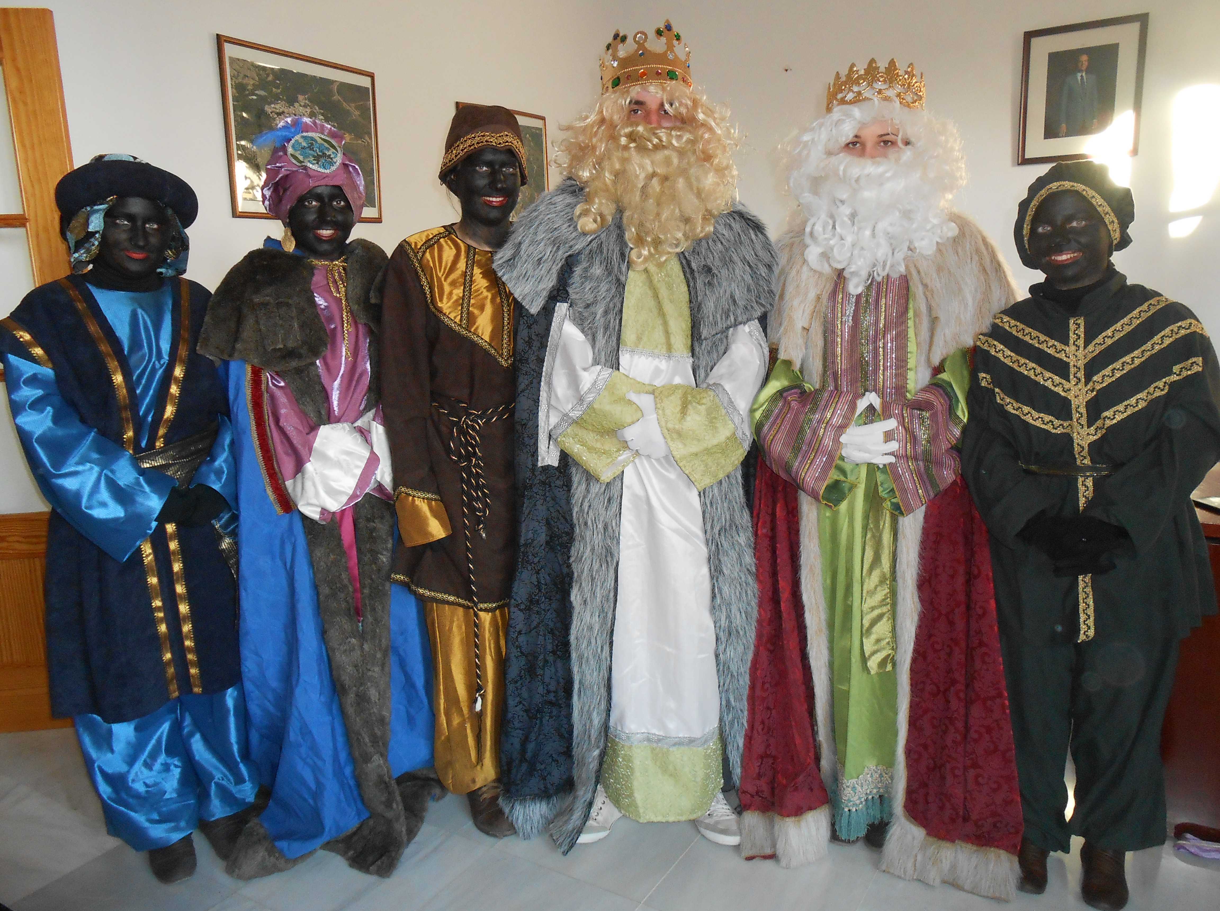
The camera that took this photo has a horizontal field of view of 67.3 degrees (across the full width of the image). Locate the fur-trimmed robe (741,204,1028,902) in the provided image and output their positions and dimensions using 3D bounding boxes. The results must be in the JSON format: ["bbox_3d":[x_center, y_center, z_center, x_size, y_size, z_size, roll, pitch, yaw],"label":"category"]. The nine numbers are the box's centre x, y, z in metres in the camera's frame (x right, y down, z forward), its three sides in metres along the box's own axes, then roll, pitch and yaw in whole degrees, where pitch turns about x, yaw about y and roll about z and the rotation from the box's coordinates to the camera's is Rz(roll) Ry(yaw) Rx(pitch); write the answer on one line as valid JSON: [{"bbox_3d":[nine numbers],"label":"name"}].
[{"bbox_3d":[0.643,0.191,2.149,0.610,1.510,0.470,3,13,20],"label":"fur-trimmed robe"}]

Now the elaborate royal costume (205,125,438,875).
[{"bbox_3d":[-0.708,0.104,2.166,0.530,1.720,0.460,-7,13,-26],"label":"elaborate royal costume"}]

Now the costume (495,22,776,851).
[{"bbox_3d":[0.060,-0.002,2.167,0.610,1.900,0.460,-2,12,-7],"label":"costume"}]

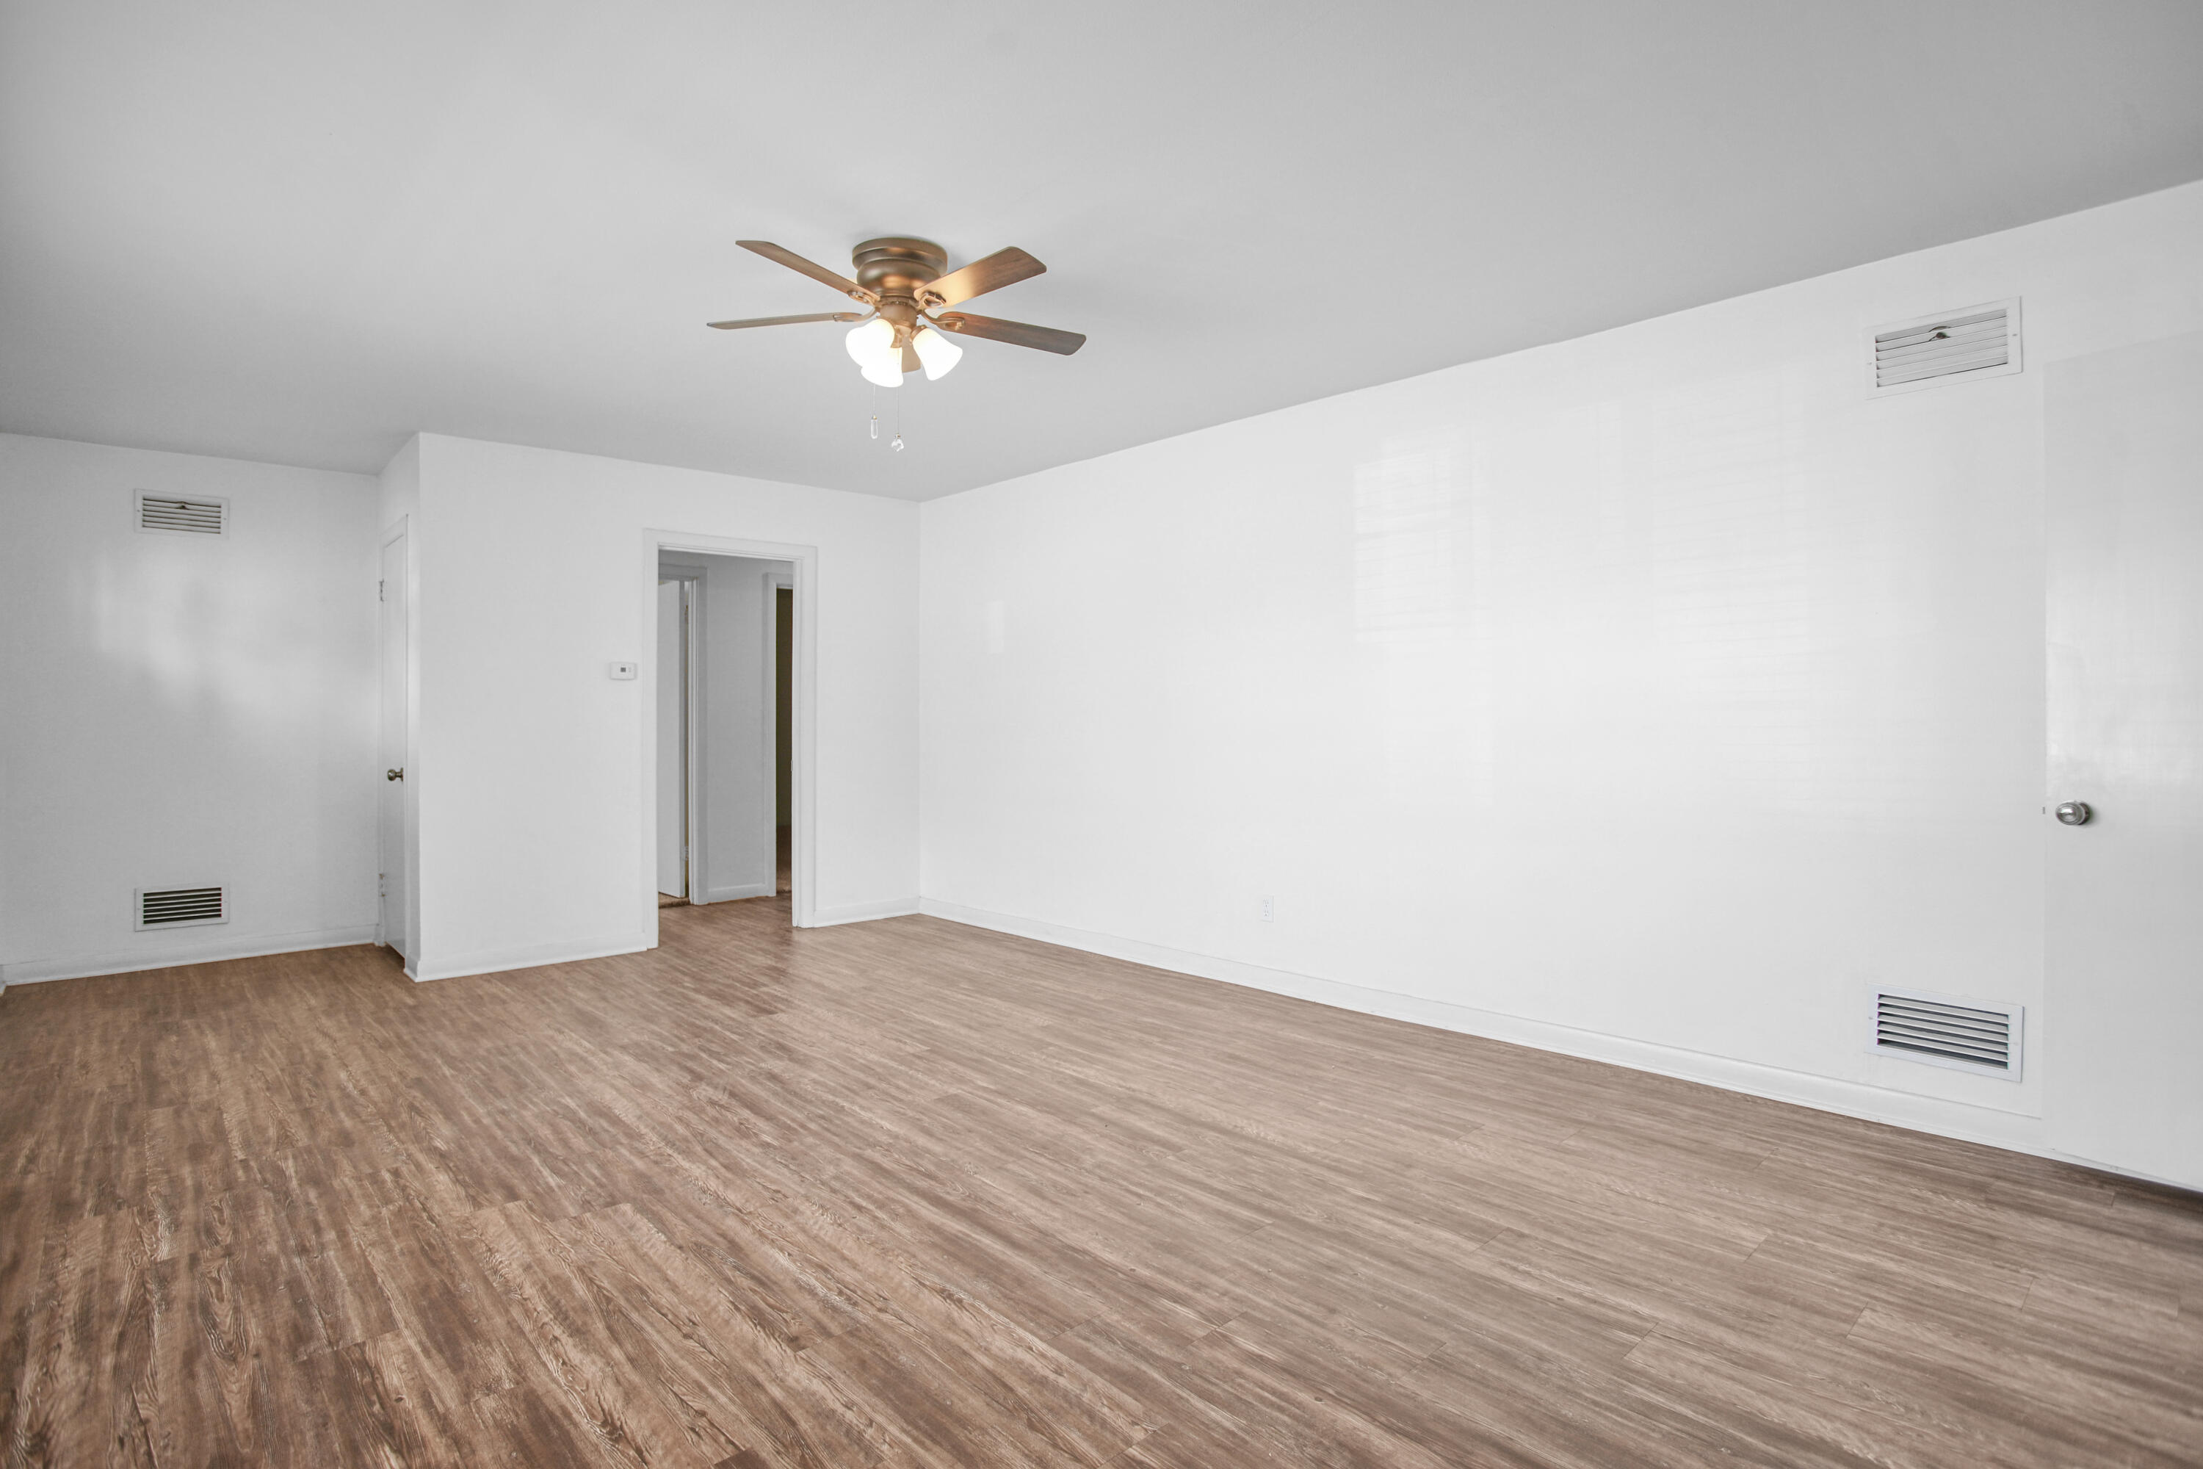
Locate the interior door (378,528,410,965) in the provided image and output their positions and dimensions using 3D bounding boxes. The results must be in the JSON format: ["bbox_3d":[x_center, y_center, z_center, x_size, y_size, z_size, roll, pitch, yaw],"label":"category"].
[{"bbox_3d":[-3.489,0.060,5.167,0.045,2.020,0.630,-1,1,-43],"label":"interior door"}]

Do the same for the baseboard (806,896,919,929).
[{"bbox_3d":[-1.347,1.015,5.992,0.684,0.100,0.022,-1,1,-38],"label":"baseboard"}]

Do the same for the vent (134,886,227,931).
[{"bbox_3d":[-4.410,0.826,4.996,0.345,0.200,0.025,-1,1,-39],"label":"vent"}]

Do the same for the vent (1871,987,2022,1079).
[{"bbox_3d":[2.319,0.822,2.866,0.335,0.200,0.025,0,1,44],"label":"vent"}]

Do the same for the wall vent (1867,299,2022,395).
[{"bbox_3d":[2.316,-1.064,2.869,0.335,0.200,0.025,0,1,44],"label":"wall vent"}]

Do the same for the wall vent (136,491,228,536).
[{"bbox_3d":[-4.411,-1.052,4.996,0.345,0.200,0.025,-1,1,-39],"label":"wall vent"}]

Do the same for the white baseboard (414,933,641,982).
[{"bbox_3d":[-2.677,1.055,4.957,0.982,0.095,0.022,-1,1,-38],"label":"white baseboard"}]

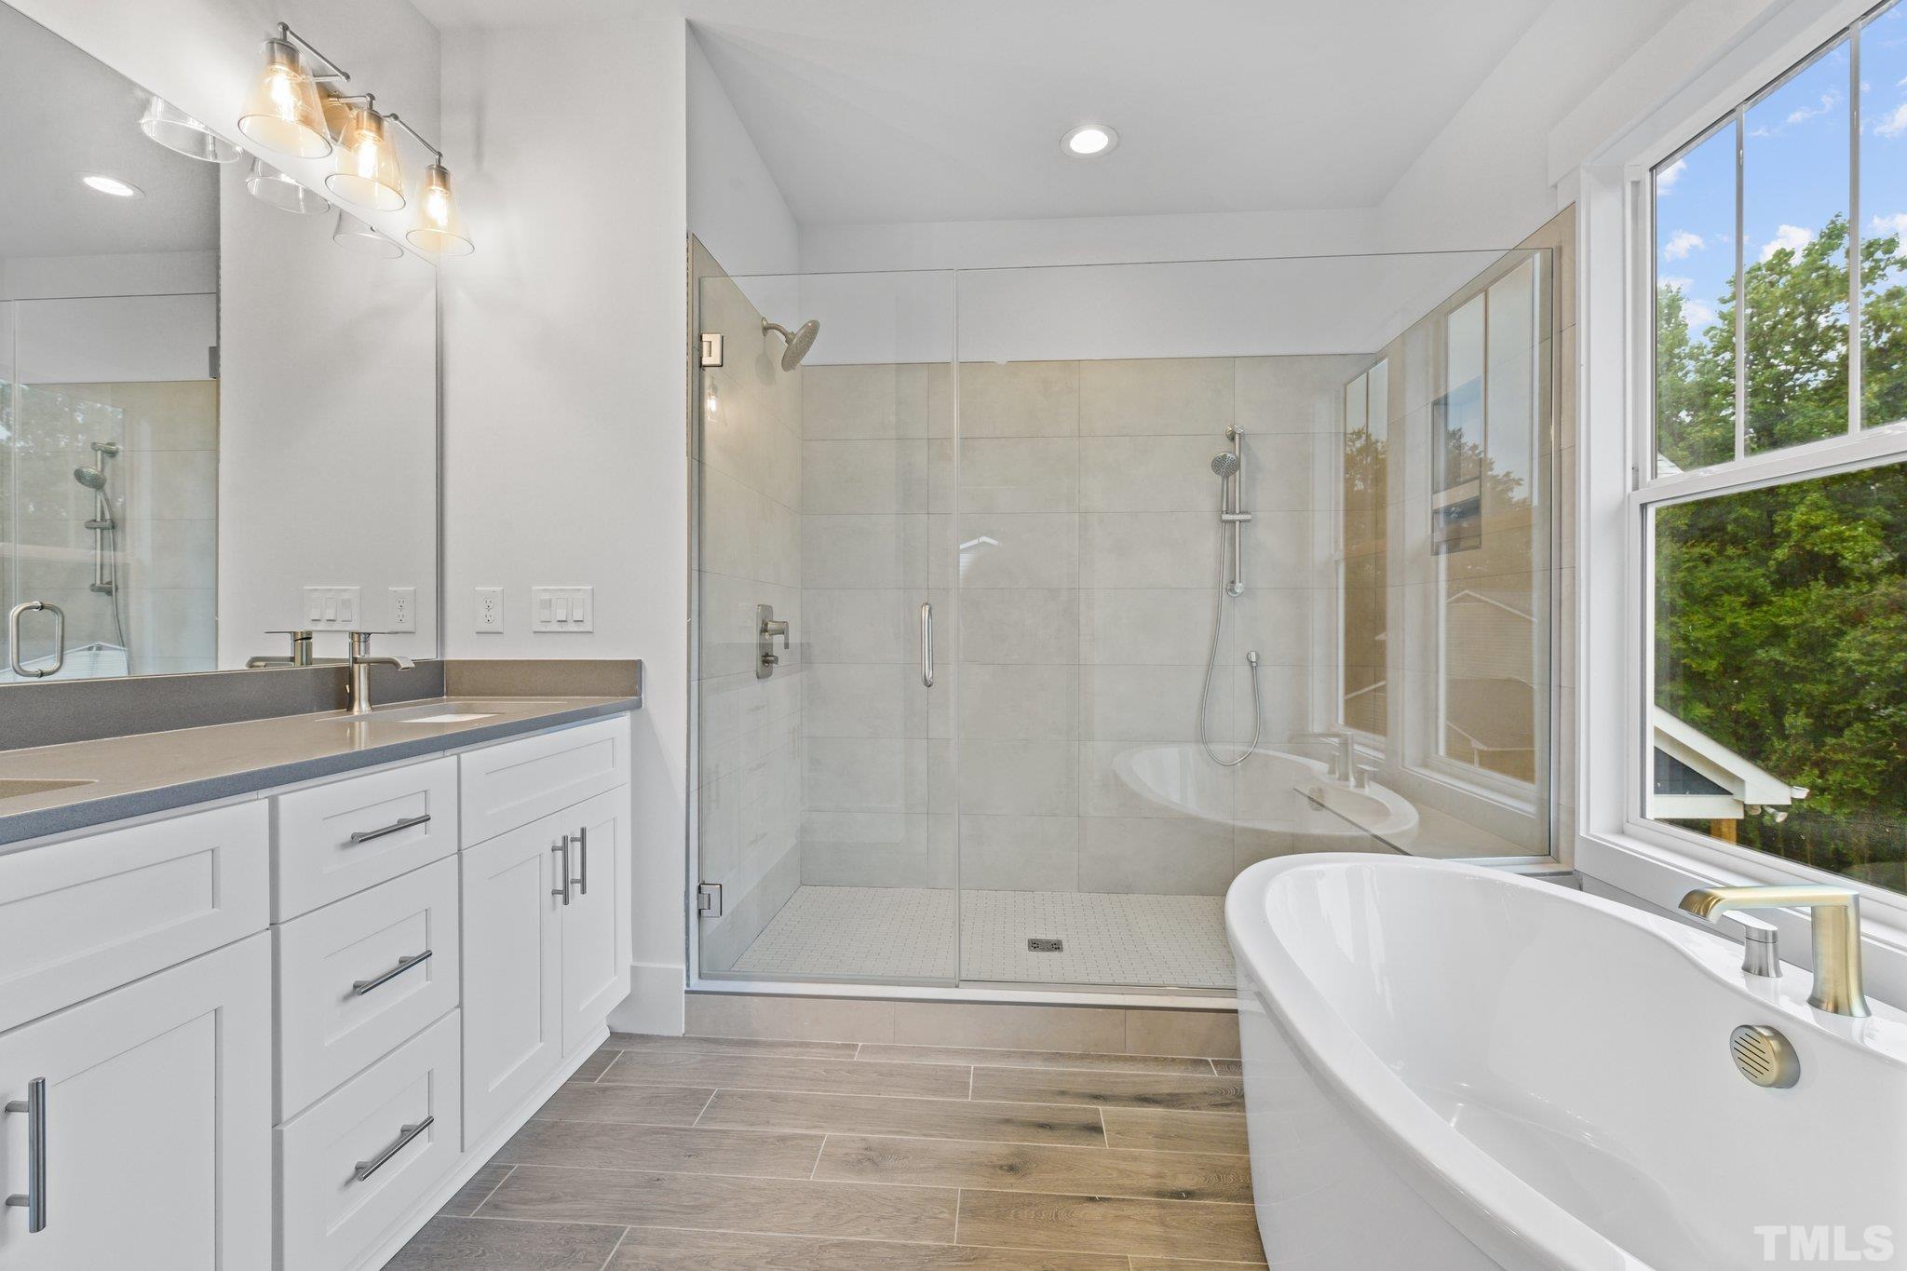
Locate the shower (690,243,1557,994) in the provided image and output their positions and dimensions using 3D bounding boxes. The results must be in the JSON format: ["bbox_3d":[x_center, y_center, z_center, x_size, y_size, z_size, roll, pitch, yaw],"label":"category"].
[{"bbox_3d":[0.467,0.017,2.627,2.275,2.045,1.119,0,0,4],"label":"shower"}]

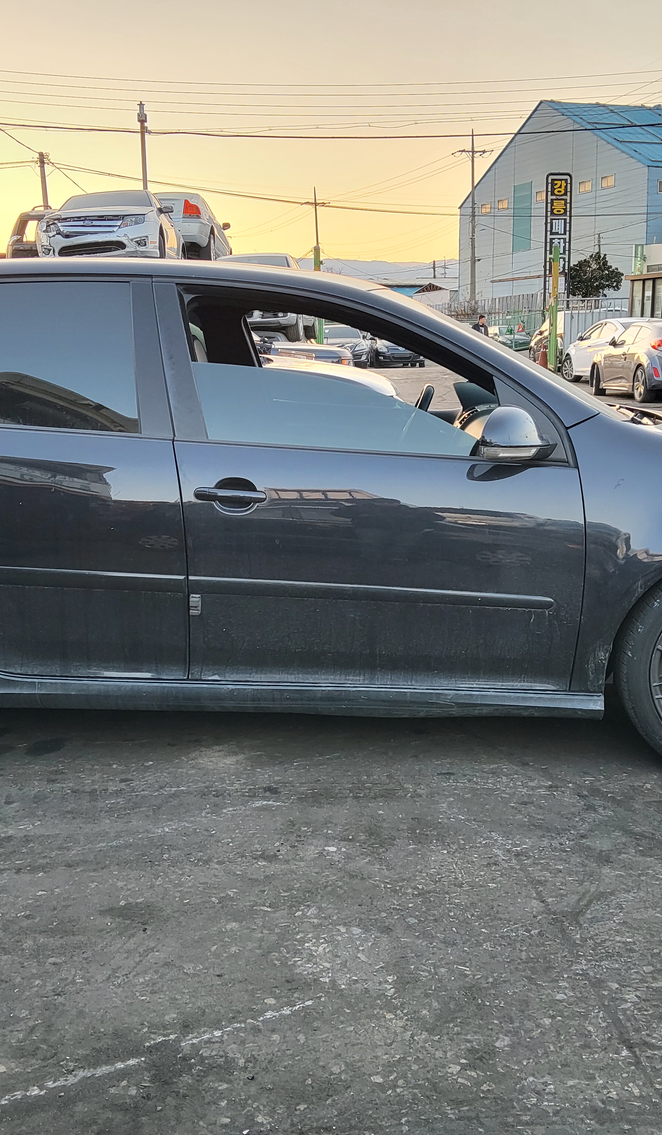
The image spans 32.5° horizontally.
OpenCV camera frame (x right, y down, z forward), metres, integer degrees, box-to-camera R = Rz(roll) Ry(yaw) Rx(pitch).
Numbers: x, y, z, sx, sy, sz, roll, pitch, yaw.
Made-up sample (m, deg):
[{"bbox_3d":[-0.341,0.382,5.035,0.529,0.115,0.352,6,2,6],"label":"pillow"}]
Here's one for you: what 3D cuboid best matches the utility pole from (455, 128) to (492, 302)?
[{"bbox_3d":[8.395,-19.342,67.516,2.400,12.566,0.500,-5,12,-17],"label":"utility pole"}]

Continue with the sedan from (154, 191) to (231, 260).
[{"bbox_3d":[-3.027,-6.569,22.316,1.830,1.430,4.760,-1,11,1],"label":"sedan"}]

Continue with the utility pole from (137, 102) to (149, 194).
[{"bbox_3d":[-7.102,-12.857,44.283,0.380,9.921,0.380,-1,12,0],"label":"utility pole"}]

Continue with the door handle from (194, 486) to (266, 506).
[{"bbox_3d":[-0.264,-0.188,2.981,0.190,0.040,0.050,0,12,4],"label":"door handle"}]

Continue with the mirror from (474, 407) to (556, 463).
[{"bbox_3d":[0.463,-0.338,2.859,0.175,0.140,0.220,0,12,4],"label":"mirror"}]

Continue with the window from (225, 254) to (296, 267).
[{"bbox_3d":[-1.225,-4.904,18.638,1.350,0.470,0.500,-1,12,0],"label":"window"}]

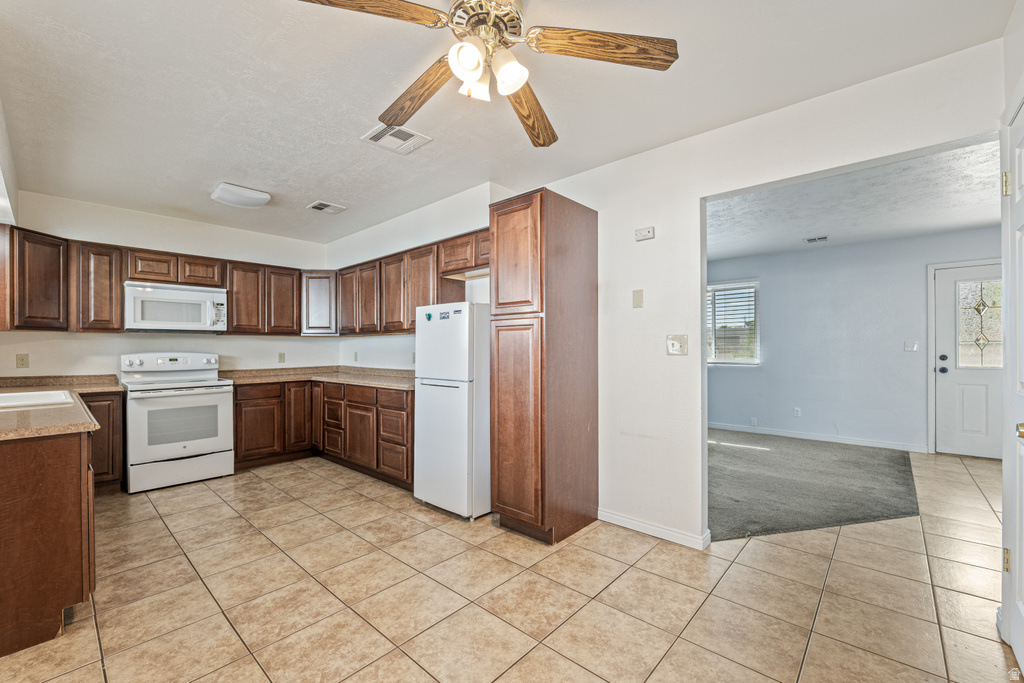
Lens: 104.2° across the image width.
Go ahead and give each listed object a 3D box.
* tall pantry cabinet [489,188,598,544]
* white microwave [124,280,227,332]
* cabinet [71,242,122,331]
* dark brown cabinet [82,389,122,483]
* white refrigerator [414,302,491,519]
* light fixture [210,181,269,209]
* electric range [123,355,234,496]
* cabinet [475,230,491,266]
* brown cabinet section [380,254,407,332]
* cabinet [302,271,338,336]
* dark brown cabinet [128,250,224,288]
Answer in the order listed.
[{"bbox_3d":[0.226,0.163,2.774,0.472,2.175,0.620,-2,-2,41],"label":"tall pantry cabinet"},{"bbox_3d":[-3.372,-0.310,3.985,0.420,0.428,0.757,-2,-2,41],"label":"white microwave"},{"bbox_3d":[-3.747,-0.466,3.582,0.325,0.797,0.328,-1,-1,43],"label":"cabinet"},{"bbox_3d":[-3.648,0.841,3.493,0.610,0.838,0.285,-2,-2,41],"label":"dark brown cabinet"},{"bbox_3d":[-0.327,0.500,3.210,0.629,1.527,0.627,-2,-2,41],"label":"white refrigerator"},{"bbox_3d":[-2.187,-1.156,3.221,0.355,0.076,0.338,-1,-1,42],"label":"light fixture"},{"bbox_3d":[-3.217,0.716,3.847,0.670,1.188,0.741,-1,-1,43],"label":"electric range"},{"bbox_3d":[-0.035,-0.750,3.214,0.465,0.312,0.330,-2,-2,41],"label":"cabinet"},{"bbox_3d":[-1.086,-0.458,4.081,0.461,0.758,0.315,-2,-3,41],"label":"brown cabinet section"},{"bbox_3d":[-2.265,-0.450,4.848,0.457,0.797,0.341,0,-1,-3],"label":"cabinet"},{"bbox_3d":[-3.405,-0.696,4.027,0.330,0.343,0.765,-2,-2,41],"label":"dark brown cabinet"}]

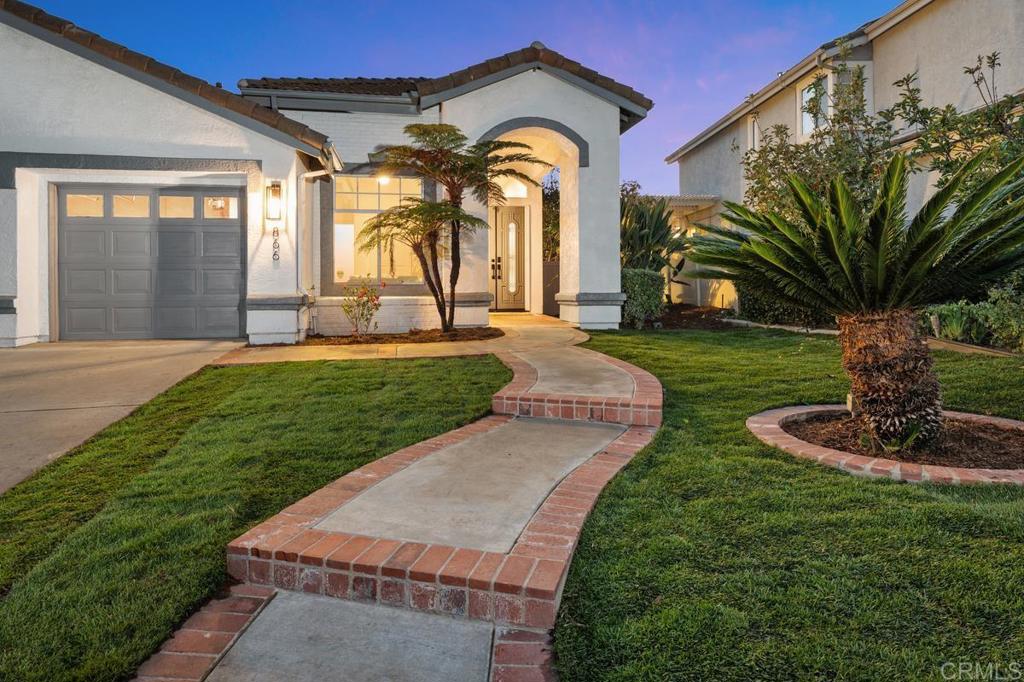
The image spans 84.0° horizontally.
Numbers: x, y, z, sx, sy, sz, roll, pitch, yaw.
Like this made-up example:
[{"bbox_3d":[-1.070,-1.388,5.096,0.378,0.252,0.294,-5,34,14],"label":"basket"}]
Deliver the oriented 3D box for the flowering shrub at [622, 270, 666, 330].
[{"bbox_3d":[2.240,-0.750,9.900,0.870,1.030,0.870,0,3,7],"label":"flowering shrub"}]

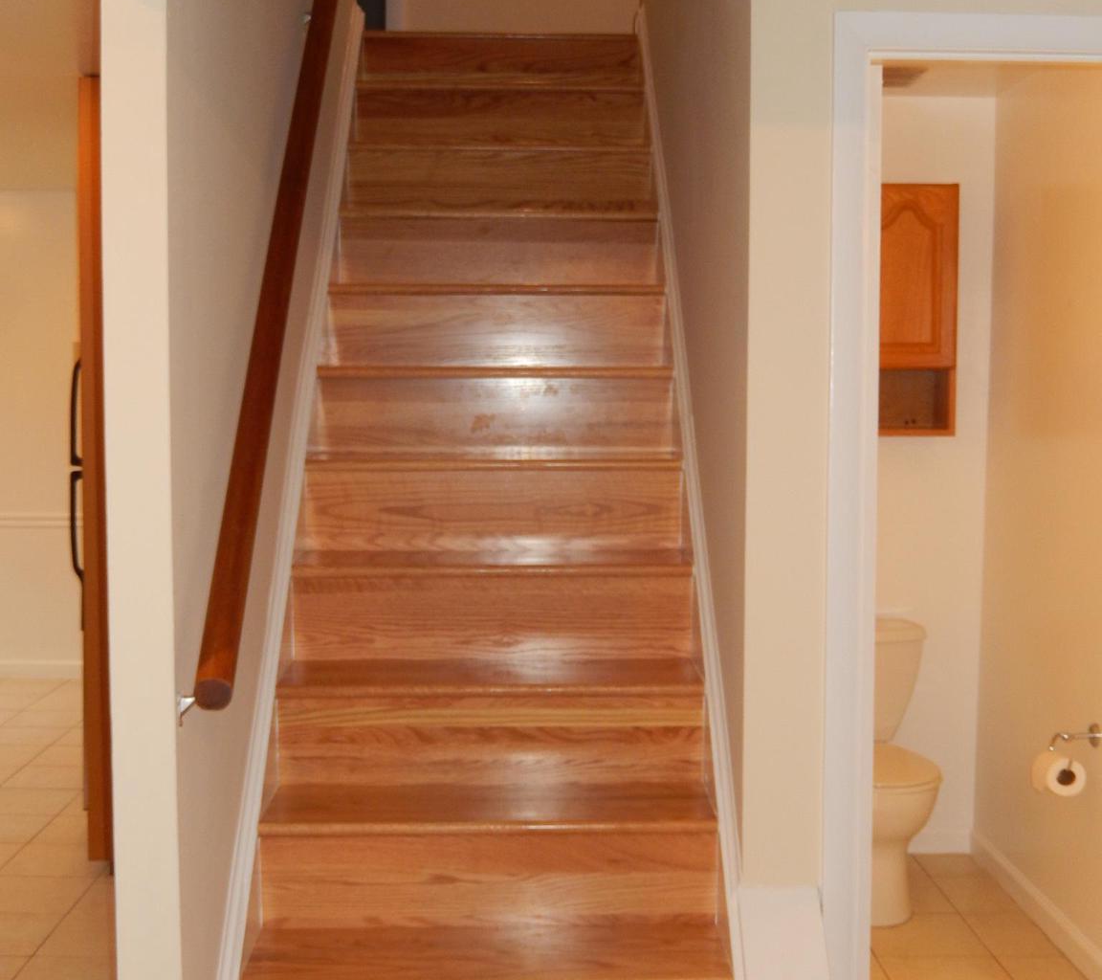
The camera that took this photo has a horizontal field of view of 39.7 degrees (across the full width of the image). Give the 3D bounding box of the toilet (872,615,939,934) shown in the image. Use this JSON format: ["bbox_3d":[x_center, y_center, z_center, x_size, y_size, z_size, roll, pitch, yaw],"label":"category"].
[{"bbox_3d":[0.900,0.780,4.342,0.440,0.752,0.680,0,4,-1],"label":"toilet"}]

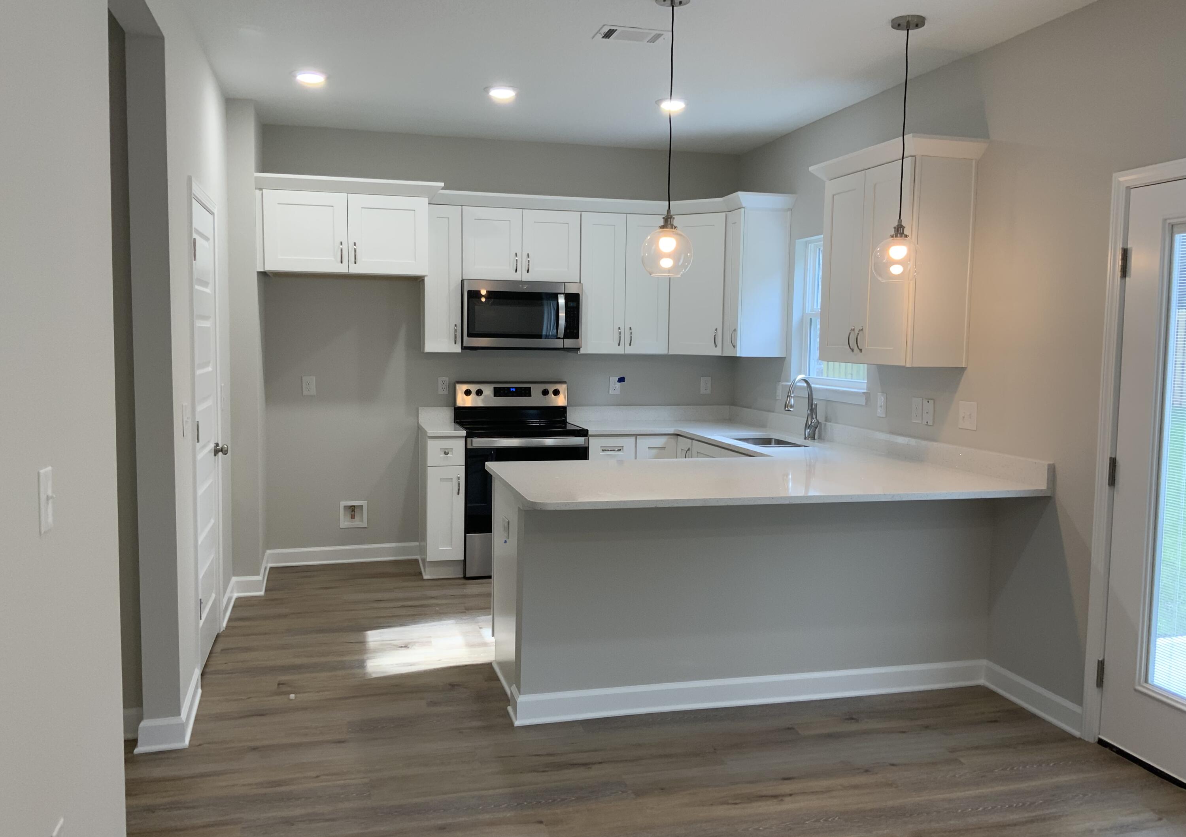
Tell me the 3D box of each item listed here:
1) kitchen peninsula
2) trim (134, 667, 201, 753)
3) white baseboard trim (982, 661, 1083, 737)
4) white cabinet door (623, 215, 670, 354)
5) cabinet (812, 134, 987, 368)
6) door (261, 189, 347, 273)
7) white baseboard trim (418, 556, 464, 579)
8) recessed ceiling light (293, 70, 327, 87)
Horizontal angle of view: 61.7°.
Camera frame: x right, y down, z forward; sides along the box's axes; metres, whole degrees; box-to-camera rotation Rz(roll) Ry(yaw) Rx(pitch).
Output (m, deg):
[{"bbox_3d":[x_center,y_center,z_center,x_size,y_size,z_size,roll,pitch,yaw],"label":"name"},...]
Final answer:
[{"bbox_3d":[0.654,0.657,4.318,2.105,1.000,1.213,-1,5,-15],"label":"kitchen peninsula"},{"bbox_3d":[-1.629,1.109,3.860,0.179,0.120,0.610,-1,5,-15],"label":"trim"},{"bbox_3d":[1.785,1.130,4.055,0.025,0.112,0.600,0,5,-15],"label":"white baseboard trim"},{"bbox_3d":[0.359,-0.874,6.518,0.301,0.901,0.025,0,5,-15],"label":"white cabinet door"},{"bbox_3d":[1.410,-0.755,4.752,0.372,0.985,0.944,0,5,-15],"label":"cabinet"},{"bbox_3d":[-1.628,-1.059,5.655,0.455,0.447,0.025,0,5,-15],"label":"door"},{"bbox_3d":[-0.916,0.927,6.115,0.245,0.110,0.030,0,5,-15],"label":"white baseboard trim"},{"bbox_3d":[-1.410,-1.694,4.952,0.177,0.025,0.177,-1,5,-15],"label":"recessed ceiling light"}]

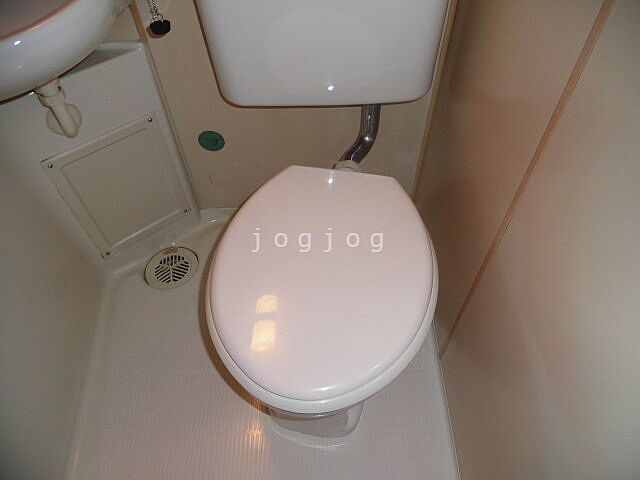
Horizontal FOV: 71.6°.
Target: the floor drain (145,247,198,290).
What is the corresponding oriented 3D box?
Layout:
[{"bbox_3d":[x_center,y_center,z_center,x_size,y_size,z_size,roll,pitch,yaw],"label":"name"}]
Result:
[{"bbox_3d":[-0.388,0.075,1.169,0.139,0.012,0.139,-1,51,0],"label":"floor drain"}]

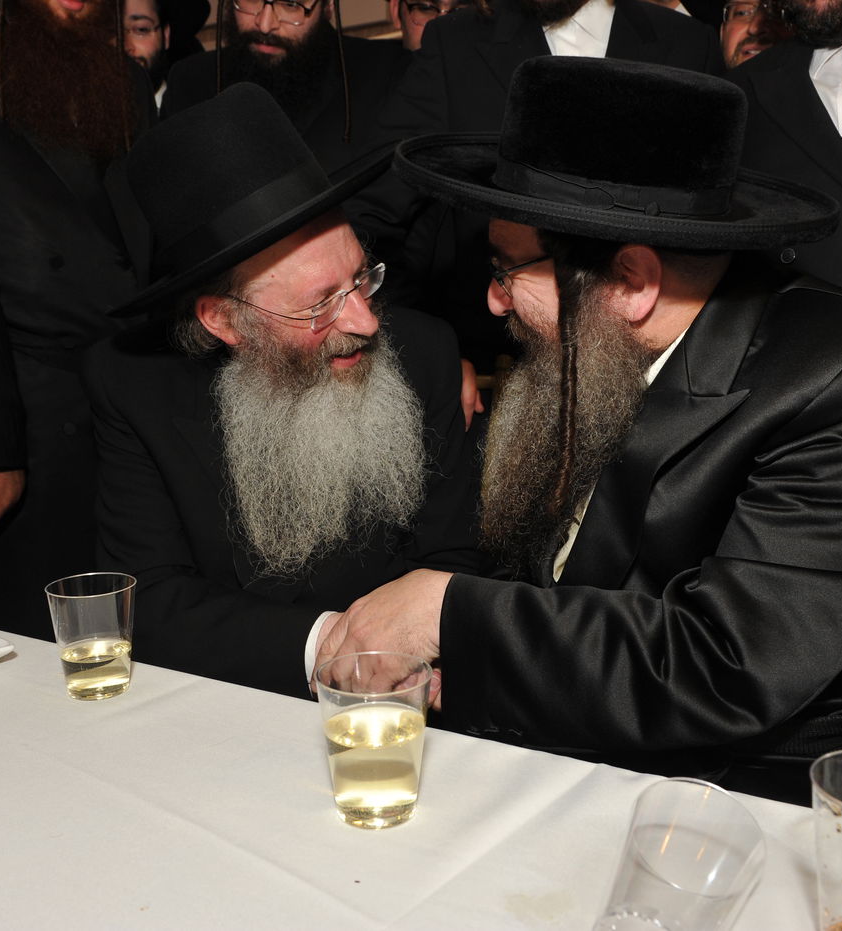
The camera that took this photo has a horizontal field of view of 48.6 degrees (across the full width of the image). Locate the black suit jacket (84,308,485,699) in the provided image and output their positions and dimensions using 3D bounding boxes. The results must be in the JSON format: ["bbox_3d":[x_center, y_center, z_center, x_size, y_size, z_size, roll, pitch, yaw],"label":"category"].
[{"bbox_3d":[-0.148,0.145,1.075,0.480,0.630,0.420,0,10,-2],"label":"black suit jacket"}]

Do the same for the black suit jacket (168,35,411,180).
[{"bbox_3d":[-0.225,-0.220,1.560,0.500,0.800,0.310,-2,10,-10],"label":"black suit jacket"}]

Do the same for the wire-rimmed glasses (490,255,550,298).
[{"bbox_3d":[0.148,-0.186,0.857,0.140,0.046,0.138,-15,7,10],"label":"wire-rimmed glasses"}]

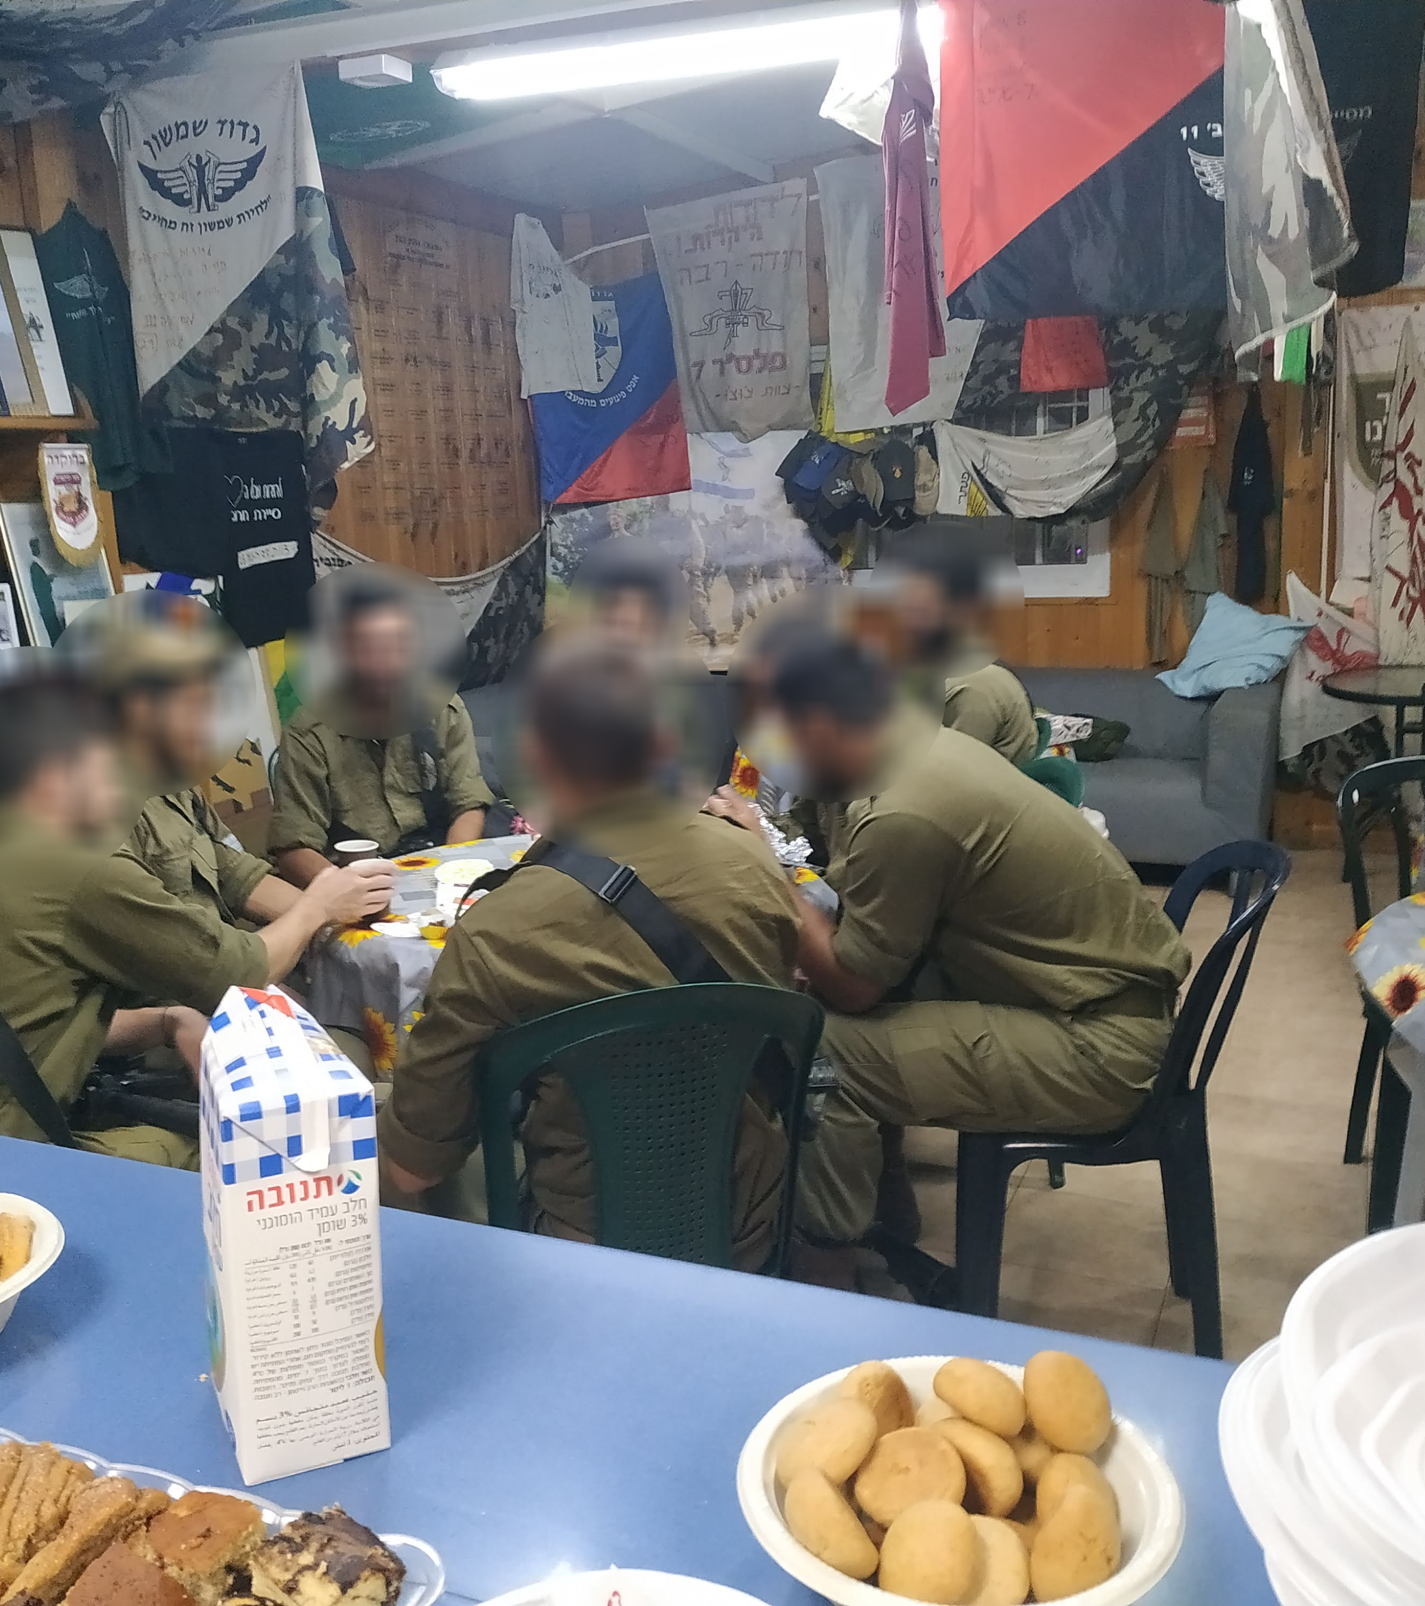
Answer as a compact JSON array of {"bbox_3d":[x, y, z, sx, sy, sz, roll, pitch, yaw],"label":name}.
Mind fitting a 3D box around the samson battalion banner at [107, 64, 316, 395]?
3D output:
[{"bbox_3d":[-1.144,-1.317,3.613,0.590,0.840,0.140,3,14,19],"label":"samson battalion banner"}]

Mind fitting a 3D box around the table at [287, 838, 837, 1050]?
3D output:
[{"bbox_3d":[-0.194,0.496,2.729,0.890,0.730,0.890,3,12,24],"label":"table"}]

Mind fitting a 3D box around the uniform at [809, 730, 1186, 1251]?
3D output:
[{"bbox_3d":[0.445,0.290,2.312,0.600,0.830,0.480,1,11,8],"label":"uniform"}]

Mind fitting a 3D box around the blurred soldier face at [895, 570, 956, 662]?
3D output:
[{"bbox_3d":[0.492,-0.431,3.400,0.170,0.220,0.150,-6,13,-17],"label":"blurred soldier face"}]

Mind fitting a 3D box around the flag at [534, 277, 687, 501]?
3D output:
[{"bbox_3d":[-0.415,-1.710,6.082,0.760,0.960,0.060,5,13,26],"label":"flag"}]

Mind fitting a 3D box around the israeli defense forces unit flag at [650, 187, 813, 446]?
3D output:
[{"bbox_3d":[0.067,-1.879,5.643,0.760,0.980,0.060,5,13,29],"label":"israeli defense forces unit flag"}]

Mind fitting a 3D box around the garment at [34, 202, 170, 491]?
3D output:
[{"bbox_3d":[-1.532,-1.139,3.710,0.110,0.720,0.540,3,14,19],"label":"garment"}]

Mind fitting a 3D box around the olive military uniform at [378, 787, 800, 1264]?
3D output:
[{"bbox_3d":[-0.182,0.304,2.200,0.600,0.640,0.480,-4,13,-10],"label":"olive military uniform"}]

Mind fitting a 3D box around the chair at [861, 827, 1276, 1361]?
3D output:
[{"bbox_3d":[0.603,0.497,2.333,0.510,0.830,0.440,1,11,8],"label":"chair"}]

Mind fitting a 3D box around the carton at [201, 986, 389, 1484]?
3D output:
[{"bbox_3d":[-0.223,0.228,0.787,0.072,0.240,0.069,-7,13,-27],"label":"carton"}]

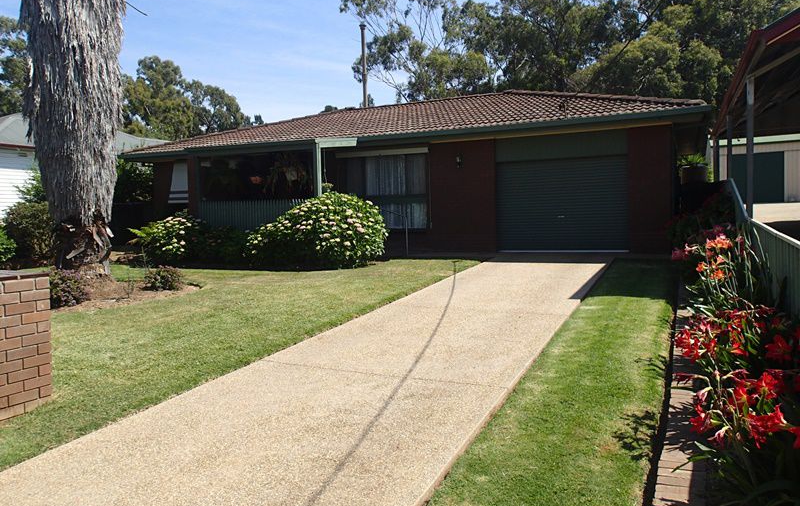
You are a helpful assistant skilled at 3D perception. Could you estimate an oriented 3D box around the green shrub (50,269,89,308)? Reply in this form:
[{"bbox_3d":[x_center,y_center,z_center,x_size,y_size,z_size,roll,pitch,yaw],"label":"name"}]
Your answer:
[{"bbox_3d":[-5.078,0.487,8.727,0.780,0.580,0.750,0,1,25],"label":"green shrub"}]

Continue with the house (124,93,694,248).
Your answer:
[{"bbox_3d":[0.864,-2.596,19.392,16.280,5.120,10.350,0,1,25],"label":"house"}]

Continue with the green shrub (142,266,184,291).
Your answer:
[{"bbox_3d":[-4.031,0.384,9.856,0.660,0.430,0.660,0,1,25],"label":"green shrub"}]

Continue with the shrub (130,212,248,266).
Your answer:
[{"bbox_3d":[-5.343,-0.423,14.870,3.700,1.280,1.800,0,1,25],"label":"shrub"}]

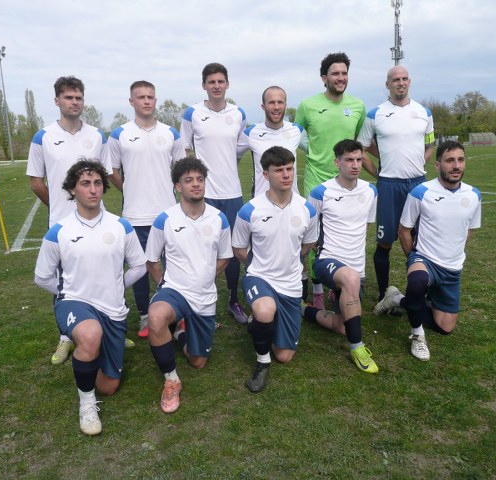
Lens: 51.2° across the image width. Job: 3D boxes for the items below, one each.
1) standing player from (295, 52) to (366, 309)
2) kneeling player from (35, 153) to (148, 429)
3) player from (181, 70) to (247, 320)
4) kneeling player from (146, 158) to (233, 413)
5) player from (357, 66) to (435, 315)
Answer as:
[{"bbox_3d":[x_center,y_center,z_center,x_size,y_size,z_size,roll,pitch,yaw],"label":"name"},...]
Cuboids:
[{"bbox_3d":[0.659,-0.419,4.087,0.580,1.940,0.420,-4,10,-8],"label":"standing player"},{"bbox_3d":[-0.832,0.211,2.776,0.600,1.280,0.850,-6,11,-22],"label":"kneeling player"},{"bbox_3d":[-0.223,-0.331,3.943,0.550,1.880,0.420,-5,11,-17],"label":"player"},{"bbox_3d":[-0.402,0.165,3.022,0.530,1.250,0.980,-5,11,-13],"label":"kneeling player"},{"bbox_3d":[1.142,-0.344,3.910,0.570,1.820,0.400,-3,10,-3],"label":"player"}]

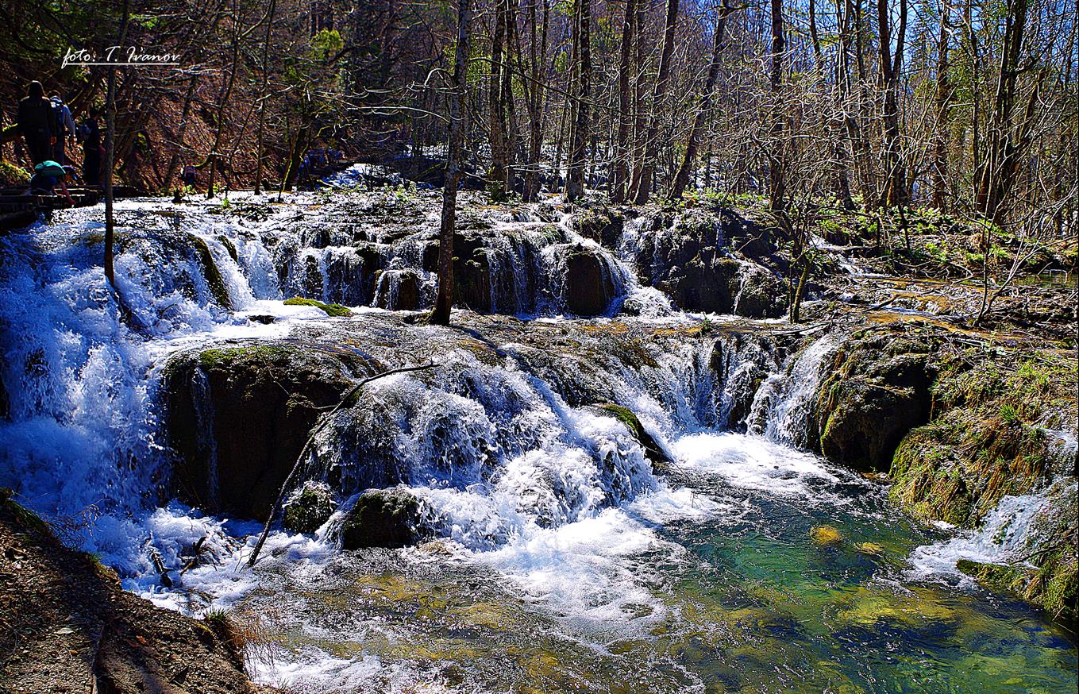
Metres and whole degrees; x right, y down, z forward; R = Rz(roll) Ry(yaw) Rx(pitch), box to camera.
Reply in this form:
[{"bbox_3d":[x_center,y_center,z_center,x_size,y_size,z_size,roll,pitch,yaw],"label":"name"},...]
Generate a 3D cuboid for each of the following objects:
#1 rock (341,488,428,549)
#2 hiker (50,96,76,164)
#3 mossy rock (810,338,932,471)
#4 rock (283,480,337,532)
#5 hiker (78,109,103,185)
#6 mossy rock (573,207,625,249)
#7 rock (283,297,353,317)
[{"bbox_3d":[-1.694,1.782,9.728,0.920,0.540,0.620,-1,11,-10],"label":"rock"},{"bbox_3d":[-9.048,-3.951,17.000,0.520,1.700,0.400,-3,12,-18],"label":"hiker"},{"bbox_3d":[4.835,0.720,12.612,1.580,1.720,1.150,5,12,21],"label":"mossy rock"},{"bbox_3d":[-2.570,1.745,10.031,0.600,0.470,0.480,-2,11,-15],"label":"rock"},{"bbox_3d":[-9.755,-4.368,19.500,0.460,1.650,0.460,-9,14,-40],"label":"hiker"},{"bbox_3d":[0.955,-1.901,14.486,0.800,0.600,0.700,2,11,4],"label":"mossy rock"},{"bbox_3d":[-3.125,-0.581,12.702,1.000,0.200,0.600,-2,11,-14],"label":"rock"}]

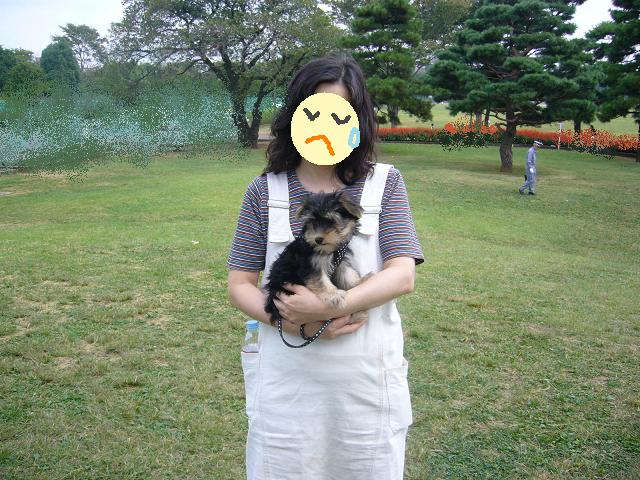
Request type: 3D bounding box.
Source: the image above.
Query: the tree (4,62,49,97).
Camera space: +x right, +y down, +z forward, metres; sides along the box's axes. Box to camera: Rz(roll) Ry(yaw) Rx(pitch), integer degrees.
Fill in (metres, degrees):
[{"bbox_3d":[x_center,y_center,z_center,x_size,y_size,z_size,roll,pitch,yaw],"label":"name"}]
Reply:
[{"bbox_3d":[-21.403,-10.189,47.028,3.600,5.270,3.600,0,8,0],"label":"tree"}]

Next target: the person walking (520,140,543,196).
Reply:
[{"bbox_3d":[6.338,-2.159,19.390,0.660,1.610,0.520,1,8,10],"label":"person walking"}]

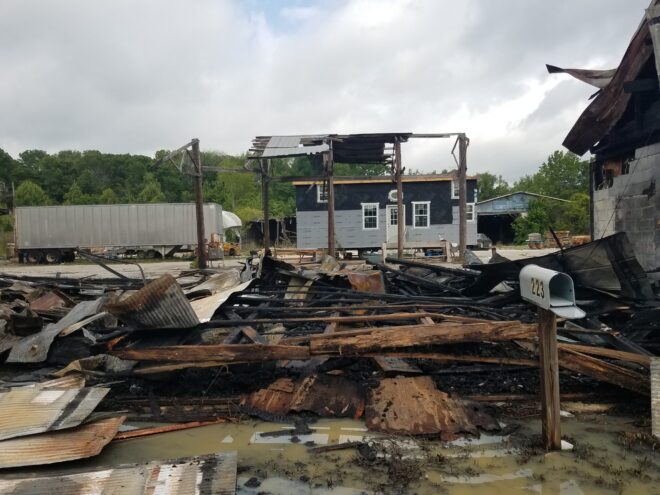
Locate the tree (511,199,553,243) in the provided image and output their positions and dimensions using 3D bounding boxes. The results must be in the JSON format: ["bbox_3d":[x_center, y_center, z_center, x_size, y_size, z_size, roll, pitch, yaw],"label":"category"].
[{"bbox_3d":[22.357,-2.918,55.000,4.600,5.000,4.400,-1,1,0],"label":"tree"}]

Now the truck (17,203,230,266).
[{"bbox_3d":[-15.232,-0.989,36.450,14.200,4.000,2.550,-1,1,0],"label":"truck"}]

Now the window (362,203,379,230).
[{"bbox_3d":[2.362,-1.795,28.700,0.970,1.550,0.120,-1,1,4],"label":"window"}]

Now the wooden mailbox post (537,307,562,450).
[{"bbox_3d":[1.477,0.881,3.320,0.094,0.960,0.094,-3,1,6],"label":"wooden mailbox post"}]

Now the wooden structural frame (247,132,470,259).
[{"bbox_3d":[1.404,-2.285,24.000,10.600,6.350,4.600,-1,1,0],"label":"wooden structural frame"}]

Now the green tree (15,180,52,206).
[{"bbox_3d":[-30.505,-2.912,51.000,4.200,7.700,4.200,-1,1,0],"label":"green tree"}]

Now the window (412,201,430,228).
[{"bbox_3d":[5.278,-1.874,28.500,1.000,1.570,0.120,-1,1,4],"label":"window"}]

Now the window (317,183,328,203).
[{"bbox_3d":[-0.344,-3.131,28.900,0.760,1.080,0.120,-1,1,4],"label":"window"}]

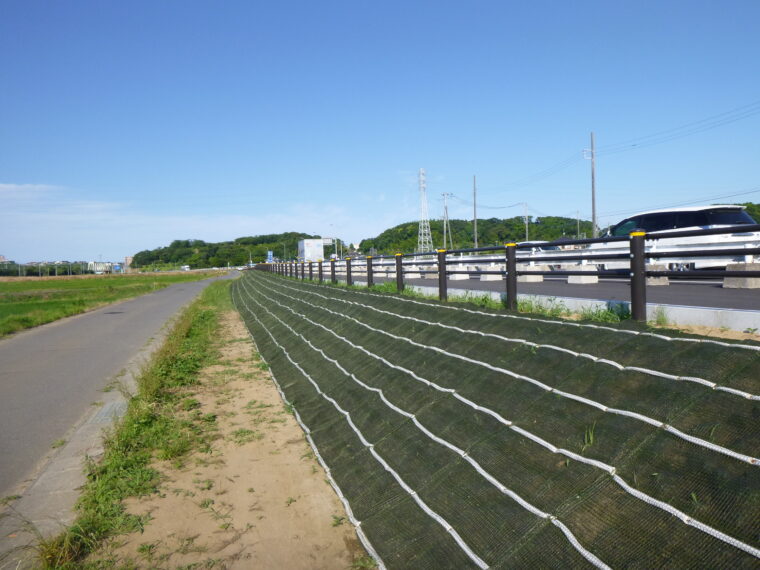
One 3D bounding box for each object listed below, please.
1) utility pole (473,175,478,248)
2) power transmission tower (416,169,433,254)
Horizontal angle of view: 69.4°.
[{"bbox_3d":[13.292,-9.097,76.000,0.360,12.450,0.360,-1,3,16],"label":"utility pole"},{"bbox_3d":[17.793,-27.364,218.000,4.900,37.800,4.900,-3,3,-19],"label":"power transmission tower"}]

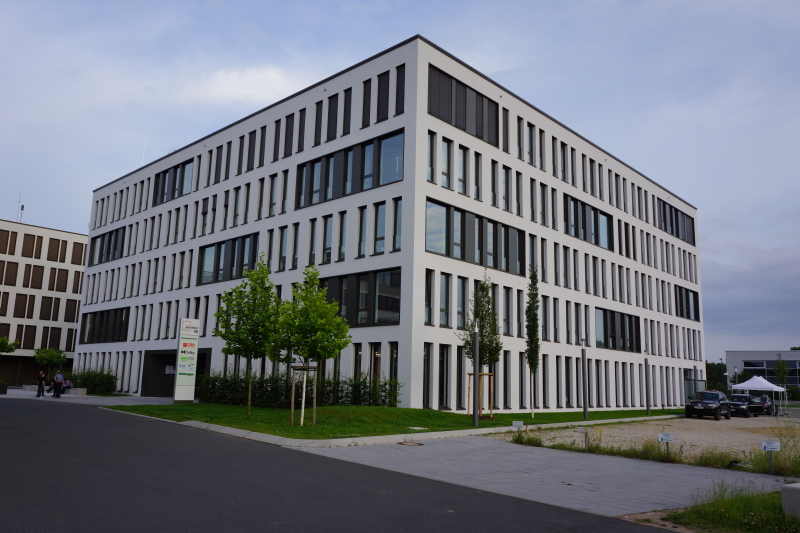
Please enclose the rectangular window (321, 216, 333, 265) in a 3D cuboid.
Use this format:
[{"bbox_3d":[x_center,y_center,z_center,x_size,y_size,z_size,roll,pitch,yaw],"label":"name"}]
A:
[{"bbox_3d":[-4.025,-1.454,33.399,0.900,2.706,0.200,-8,-14,42],"label":"rectangular window"}]

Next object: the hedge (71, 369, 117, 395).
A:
[{"bbox_3d":[-24.700,9.308,48.200,7.200,1.850,1.100,-9,-15,42],"label":"hedge"}]

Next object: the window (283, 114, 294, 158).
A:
[{"bbox_3d":[-6.871,-8.113,37.398,0.913,2.770,0.200,-9,-15,42],"label":"window"}]

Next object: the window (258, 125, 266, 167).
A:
[{"bbox_3d":[-8.938,-7.817,39.424,0.670,2.770,0.200,-8,-15,42],"label":"window"}]

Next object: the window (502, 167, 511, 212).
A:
[{"bbox_3d":[6.217,-4.521,35.181,0.200,2.781,0.892,-9,-15,44],"label":"window"}]

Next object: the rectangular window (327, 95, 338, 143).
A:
[{"bbox_3d":[-3.837,-8.579,34.856,0.950,2.770,0.200,-8,-15,42],"label":"rectangular window"}]

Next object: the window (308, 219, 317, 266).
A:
[{"bbox_3d":[-4.947,-1.341,34.110,0.661,2.770,0.200,-9,-15,42],"label":"window"}]

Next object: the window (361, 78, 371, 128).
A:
[{"bbox_3d":[-1.779,-8.875,32.837,0.665,2.770,0.200,-9,-15,42],"label":"window"}]

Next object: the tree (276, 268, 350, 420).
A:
[{"bbox_3d":[-3.078,2.739,21.097,2.600,5.574,2.600,1,-11,0],"label":"tree"}]

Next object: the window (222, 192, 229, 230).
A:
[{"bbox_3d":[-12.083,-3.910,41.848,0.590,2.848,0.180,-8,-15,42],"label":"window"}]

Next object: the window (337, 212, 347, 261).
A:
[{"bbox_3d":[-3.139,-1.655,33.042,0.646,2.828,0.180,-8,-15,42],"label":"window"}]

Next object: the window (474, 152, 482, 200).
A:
[{"bbox_3d":[4.301,-4.944,33.186,0.200,2.770,0.686,-9,-16,44],"label":"window"}]

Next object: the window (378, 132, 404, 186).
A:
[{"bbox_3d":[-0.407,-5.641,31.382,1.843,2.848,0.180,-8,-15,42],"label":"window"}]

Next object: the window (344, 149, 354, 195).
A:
[{"bbox_3d":[-2.799,-5.177,32.964,0.729,2.770,0.200,-9,-15,42],"label":"window"}]

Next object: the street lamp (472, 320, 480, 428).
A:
[{"bbox_3d":[2.973,4.124,23.430,0.230,4.156,0.230,0,-11,7],"label":"street lamp"}]

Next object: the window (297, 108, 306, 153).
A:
[{"bbox_3d":[-5.926,-8.268,36.673,0.616,2.712,0.200,-8,-14,42],"label":"window"}]

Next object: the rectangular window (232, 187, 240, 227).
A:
[{"bbox_3d":[-10.951,-3.957,40.268,0.891,2.770,0.200,-9,-15,42],"label":"rectangular window"}]

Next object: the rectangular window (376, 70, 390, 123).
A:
[{"bbox_3d":[-0.854,-8.999,32.104,0.868,2.684,0.200,-8,-14,42],"label":"rectangular window"}]

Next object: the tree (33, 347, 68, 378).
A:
[{"bbox_3d":[-29.942,8.956,51.675,2.800,3.669,2.800,8,-13,-29],"label":"tree"}]

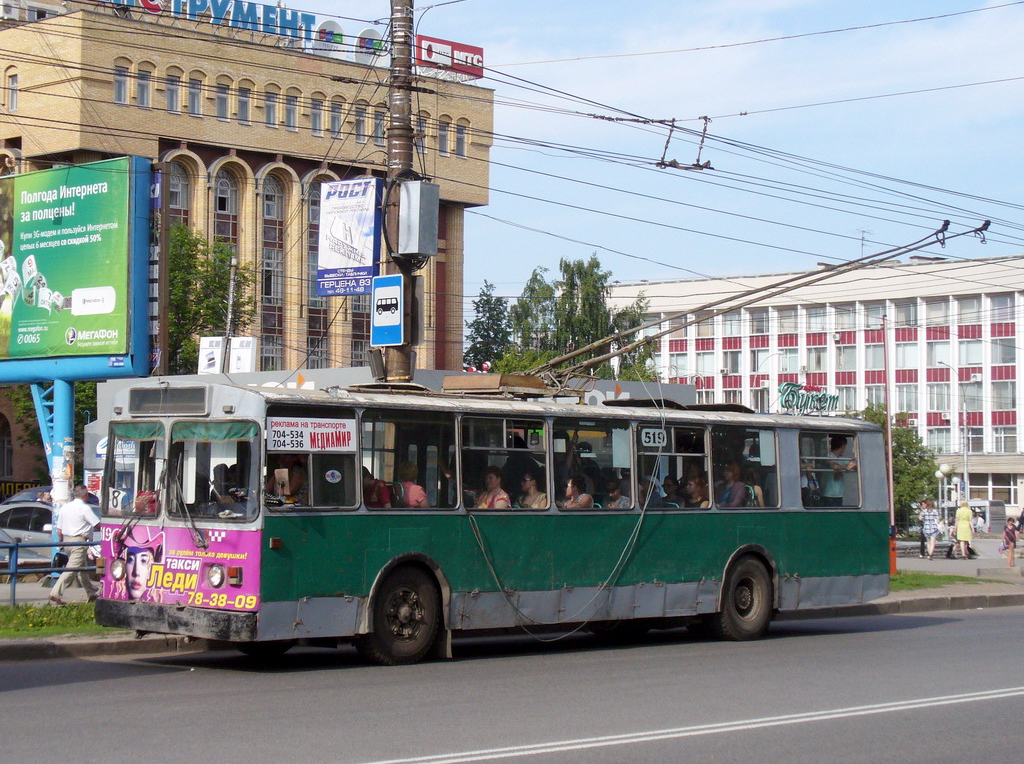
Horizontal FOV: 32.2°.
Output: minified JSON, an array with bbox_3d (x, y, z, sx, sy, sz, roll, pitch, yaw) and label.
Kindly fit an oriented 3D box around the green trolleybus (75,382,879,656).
[{"bbox_3d":[0.537,1.651,21.895,2.520,3.050,11.780,-2,-4,43],"label":"green trolleybus"}]

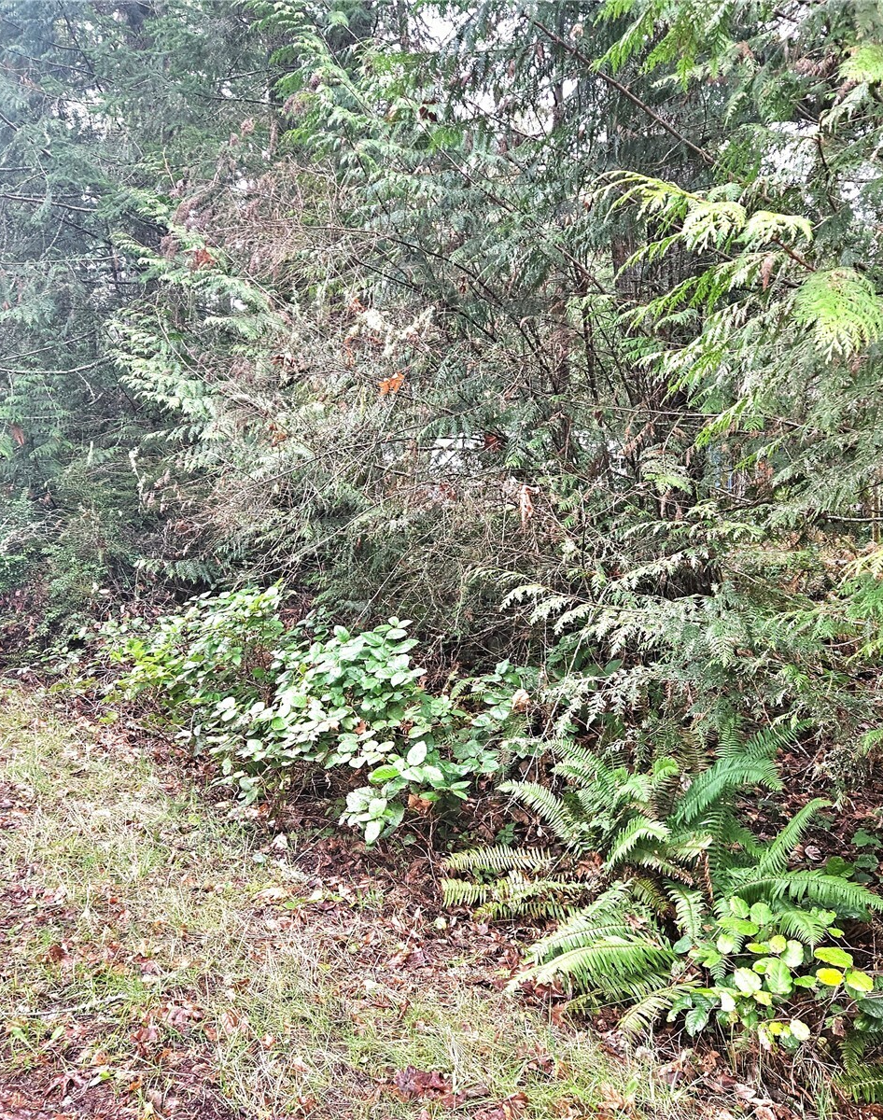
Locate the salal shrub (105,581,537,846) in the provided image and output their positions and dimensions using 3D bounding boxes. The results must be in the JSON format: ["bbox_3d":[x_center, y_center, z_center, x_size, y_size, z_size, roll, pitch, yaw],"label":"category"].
[{"bbox_3d":[-0.688,0.618,4.987,0.940,0.830,2.350,-4,6,-38],"label":"salal shrub"}]

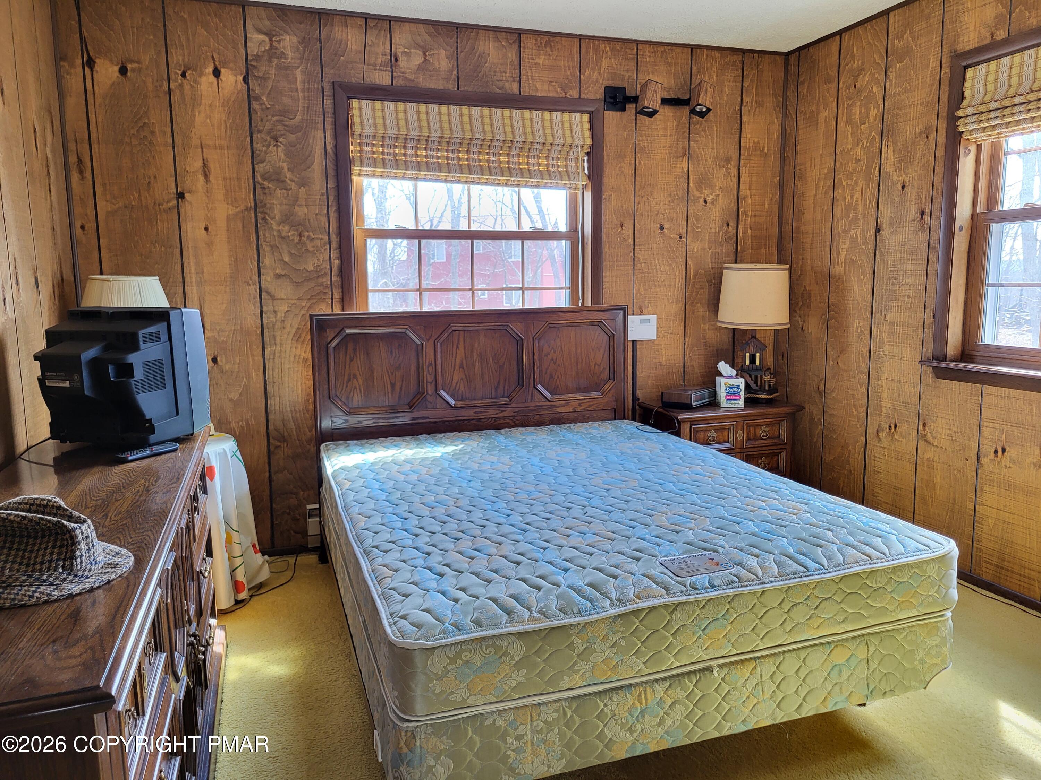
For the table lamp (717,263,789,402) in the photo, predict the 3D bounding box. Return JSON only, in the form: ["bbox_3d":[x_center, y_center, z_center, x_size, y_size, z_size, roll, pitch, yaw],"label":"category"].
[{"bbox_3d":[1.177,-0.284,3.974,0.358,0.703,0.358,-3,9,-18],"label":"table lamp"}]

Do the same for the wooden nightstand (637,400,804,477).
[{"bbox_3d":[0.991,0.378,3.984,0.683,0.611,0.436,-3,9,-18],"label":"wooden nightstand"}]

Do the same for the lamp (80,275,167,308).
[{"bbox_3d":[-1.457,-0.106,2.921,0.356,0.634,0.356,-3,9,-18],"label":"lamp"}]

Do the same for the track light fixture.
[{"bbox_3d":[0.688,-1.420,3.821,0.540,0.173,0.163,-3,9,-18],"label":"track light fixture"}]

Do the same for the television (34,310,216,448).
[{"bbox_3d":[-1.280,-0.043,2.404,0.451,0.401,0.406,1,8,12],"label":"television"}]

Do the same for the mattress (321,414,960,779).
[{"bbox_3d":[0.139,0.492,2.728,1.500,0.351,2.030,-3,9,-18],"label":"mattress"}]

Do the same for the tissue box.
[{"bbox_3d":[1.045,0.011,3.906,0.114,0.137,0.112,-1,8,-2],"label":"tissue box"}]

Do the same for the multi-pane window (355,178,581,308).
[{"bbox_3d":[-0.226,-0.750,3.789,1.153,1.153,0.099,-3,9,-18],"label":"multi-pane window"}]

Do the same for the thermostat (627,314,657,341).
[{"bbox_3d":[0.634,-0.318,4.025,0.173,0.129,0.032,-3,9,-18],"label":"thermostat"}]

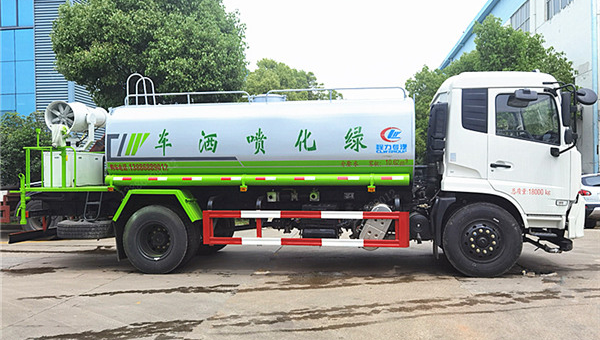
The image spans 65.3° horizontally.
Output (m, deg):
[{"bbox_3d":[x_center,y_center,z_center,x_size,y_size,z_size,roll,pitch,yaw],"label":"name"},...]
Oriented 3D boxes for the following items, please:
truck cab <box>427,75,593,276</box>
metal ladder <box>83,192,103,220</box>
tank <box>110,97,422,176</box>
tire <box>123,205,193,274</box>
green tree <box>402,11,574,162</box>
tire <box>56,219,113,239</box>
[{"bbox_3d":[2.980,0.050,7.600,2.200,2.870,2.450,-1,1,7],"label":"truck cab"},{"bbox_3d":[-3.273,0.561,7.400,0.280,0.500,0.120,-1,1,7],"label":"metal ladder"},{"bbox_3d":[-0.530,-0.430,8.030,4.650,1.380,2.300,-1,1,7],"label":"tank"},{"bbox_3d":[-2.147,1.046,7.199,1.050,1.050,0.300,-1,1,7],"label":"tire"},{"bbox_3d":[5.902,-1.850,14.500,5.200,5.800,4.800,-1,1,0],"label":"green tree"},{"bbox_3d":[-3.701,1.010,8.150,1.050,0.280,1.050,-1,1,7],"label":"tire"}]

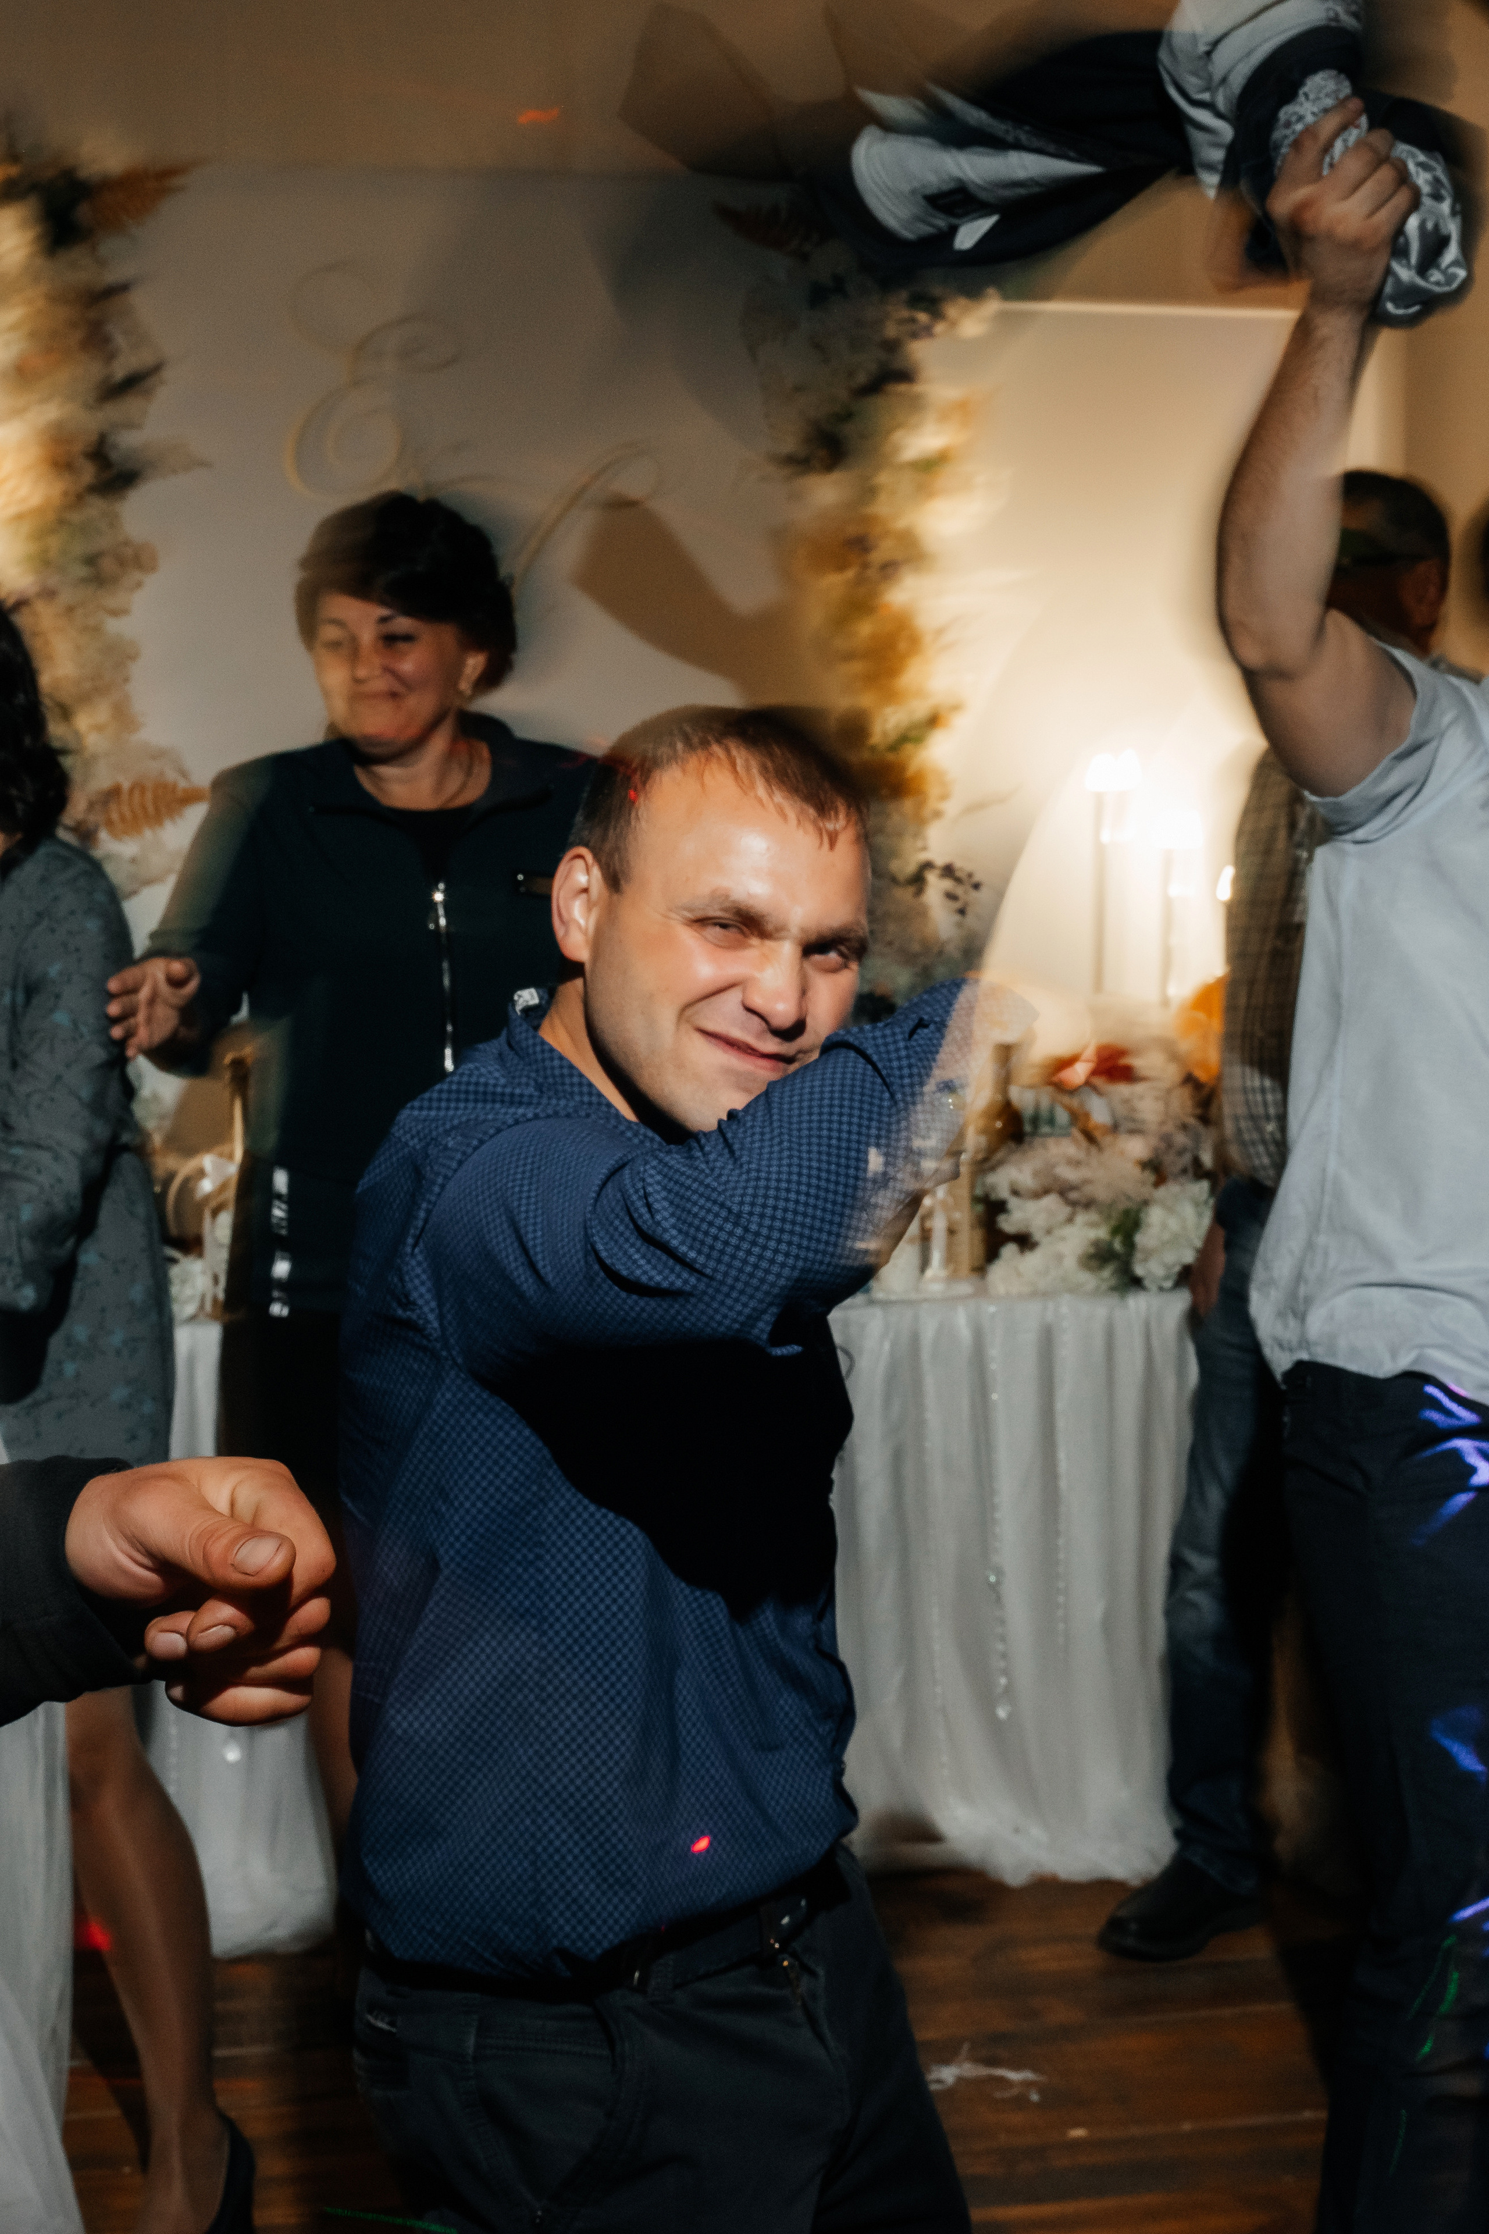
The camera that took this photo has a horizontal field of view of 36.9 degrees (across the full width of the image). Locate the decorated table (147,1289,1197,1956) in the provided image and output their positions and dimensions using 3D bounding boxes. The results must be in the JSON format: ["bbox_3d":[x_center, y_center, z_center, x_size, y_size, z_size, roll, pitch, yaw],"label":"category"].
[{"bbox_3d":[-0.128,0.577,3.038,1.290,0.760,0.720,-1,6,-8],"label":"decorated table"}]

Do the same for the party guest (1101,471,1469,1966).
[{"bbox_3d":[0.710,0.117,2.664,0.440,1.740,0.540,-5,7,-40],"label":"party guest"}]

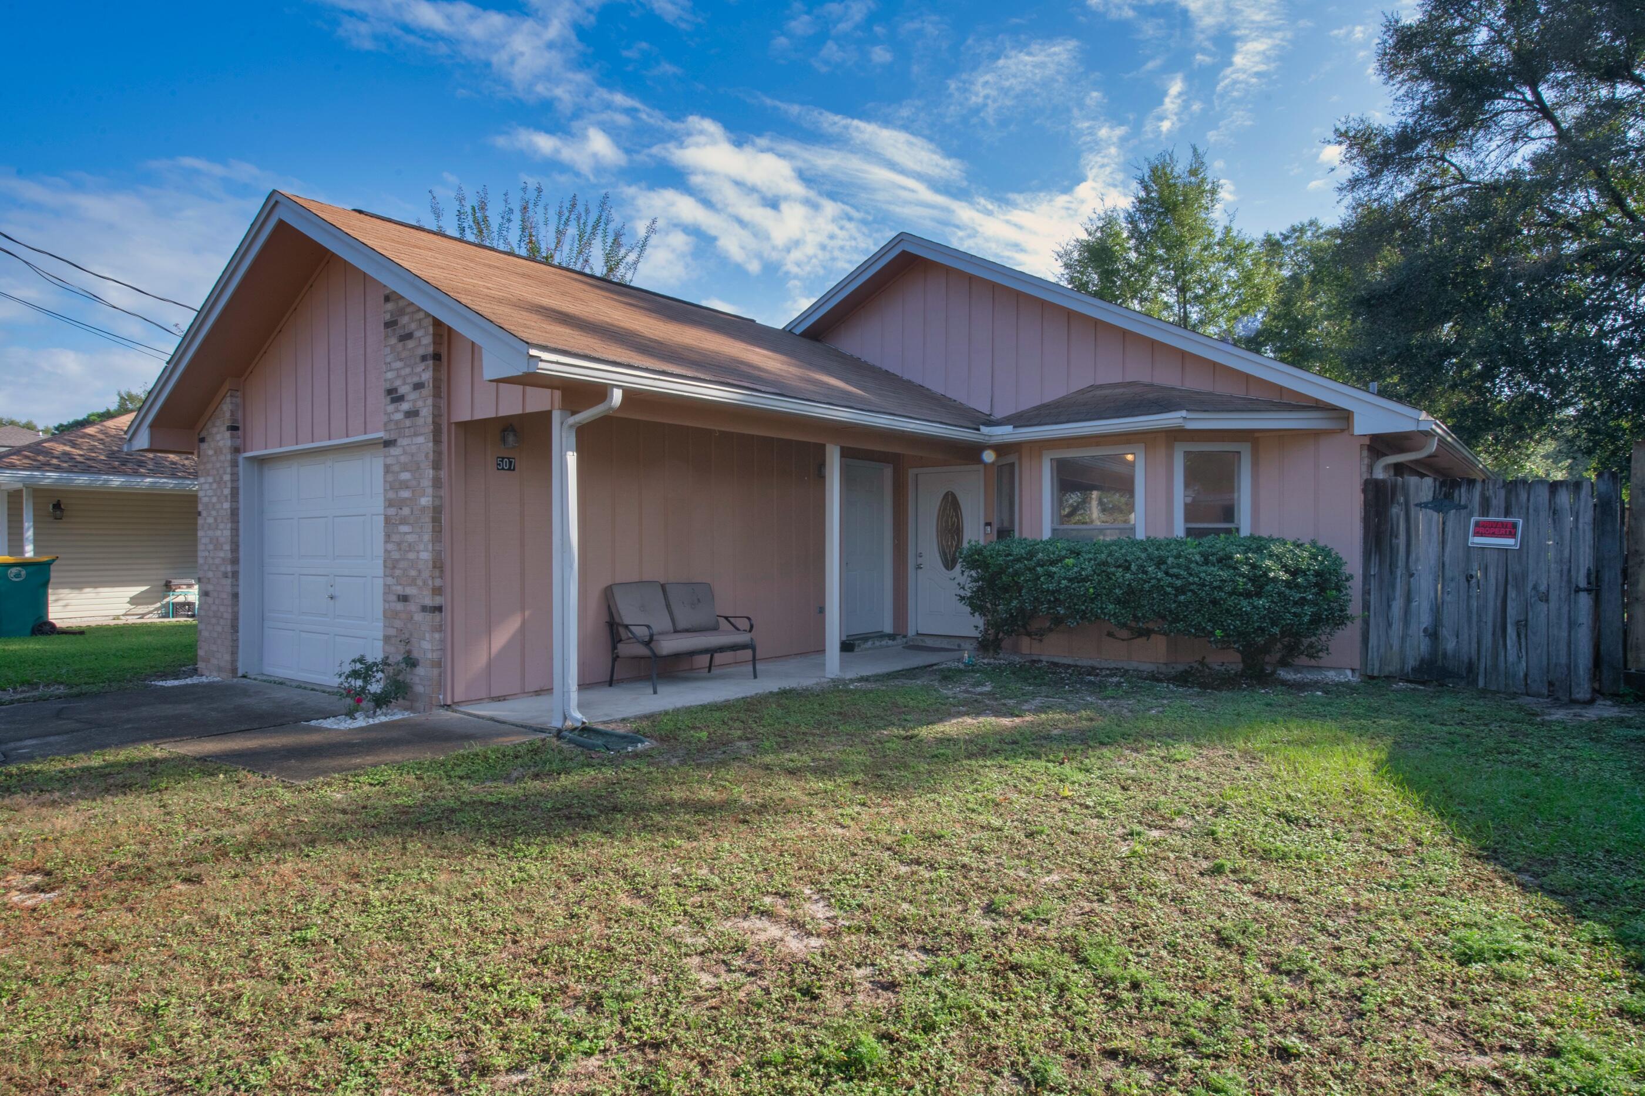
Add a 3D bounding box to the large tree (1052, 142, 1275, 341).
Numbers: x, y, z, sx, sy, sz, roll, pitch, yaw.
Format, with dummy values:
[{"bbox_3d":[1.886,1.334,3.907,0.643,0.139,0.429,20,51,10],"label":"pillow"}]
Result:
[{"bbox_3d":[9.771,-5.180,26.052,6.600,12.470,6.400,0,0,0],"label":"large tree"}]

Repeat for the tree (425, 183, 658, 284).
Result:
[{"bbox_3d":[-5.042,-2.707,16.532,4.300,7.680,4.200,0,0,0],"label":"tree"}]

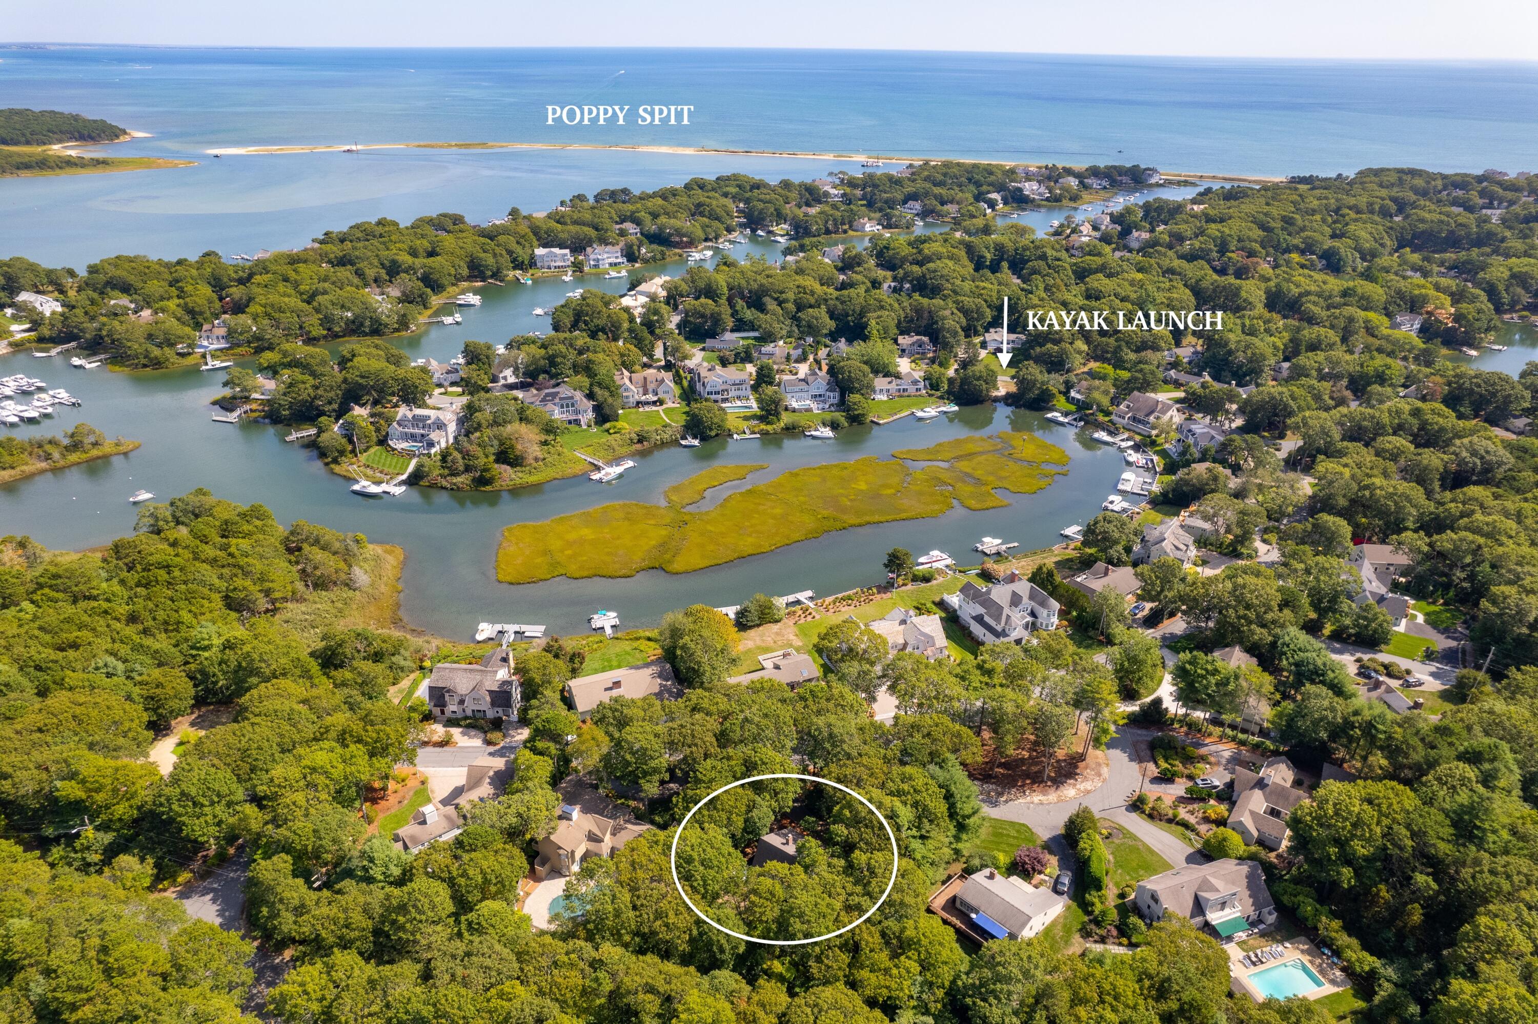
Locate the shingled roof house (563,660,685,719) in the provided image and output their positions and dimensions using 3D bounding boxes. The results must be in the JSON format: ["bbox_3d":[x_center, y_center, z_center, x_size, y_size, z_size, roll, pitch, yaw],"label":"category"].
[{"bbox_3d":[-30.230,36.340,195.660,21.300,5.800,12.300,-11,29,-21],"label":"shingled roof house"}]

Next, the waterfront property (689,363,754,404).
[{"bbox_3d":[-19.010,-52.160,371.010,23.000,11.000,16.700,-2,27,-6],"label":"waterfront property"}]

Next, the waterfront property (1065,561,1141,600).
[{"bbox_3d":[83.710,17.990,235.060,15.300,5.800,12.500,-16,31,-30],"label":"waterfront property"}]

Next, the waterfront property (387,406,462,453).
[{"bbox_3d":[-117.610,-29.490,318.800,21.000,11.000,15.000,5,27,9],"label":"waterfront property"}]

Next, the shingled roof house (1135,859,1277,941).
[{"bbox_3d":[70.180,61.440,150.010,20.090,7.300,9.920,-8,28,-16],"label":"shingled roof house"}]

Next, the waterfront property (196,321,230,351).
[{"bbox_3d":[-256.140,-83.090,435.840,13.500,9.500,12.000,-3,27,-7],"label":"waterfront property"}]

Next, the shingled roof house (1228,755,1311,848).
[{"bbox_3d":[90.360,51.830,170.900,12.360,6.200,20.790,19,32,33],"label":"shingled roof house"}]

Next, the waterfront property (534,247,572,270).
[{"bbox_3d":[-134.820,-160.690,594.300,20.500,12.500,13.000,-7,27,-14],"label":"waterfront property"}]

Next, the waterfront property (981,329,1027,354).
[{"bbox_3d":[106.424,-77.851,422.653,19.000,8.300,11.500,2,27,3],"label":"waterfront property"}]

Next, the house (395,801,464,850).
[{"bbox_3d":[-59.360,54.720,163.530,10.860,6.800,8.060,-16,31,-30],"label":"house"}]

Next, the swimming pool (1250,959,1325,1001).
[{"bbox_3d":[77.860,70.840,141.080,9.700,1.500,4.850,-8,28,-17],"label":"swimming pool"}]

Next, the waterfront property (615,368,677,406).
[{"bbox_3d":[-48.580,-49.260,368.620,23.770,9.700,18.960,0,27,-2],"label":"waterfront property"}]

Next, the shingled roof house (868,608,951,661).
[{"bbox_3d":[31.220,27.580,212.720,15.300,7.500,13.300,-7,28,-15],"label":"shingled roof house"}]

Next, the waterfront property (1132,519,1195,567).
[{"bbox_3d":[109.430,7.650,260.160,14.500,9.500,18.000,17,31,29],"label":"waterfront property"}]

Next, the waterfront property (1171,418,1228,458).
[{"bbox_3d":[154.720,-25.790,330.050,14.710,9.000,18.350,-1,27,-4],"label":"waterfront property"}]

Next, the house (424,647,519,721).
[{"bbox_3d":[-59.550,34.830,194.660,17.700,8.800,16.300,3,27,4],"label":"house"}]

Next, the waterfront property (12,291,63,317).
[{"bbox_3d":[-366.300,-104.240,472.190,28.140,9.500,10.580,17,31,29],"label":"waterfront property"}]

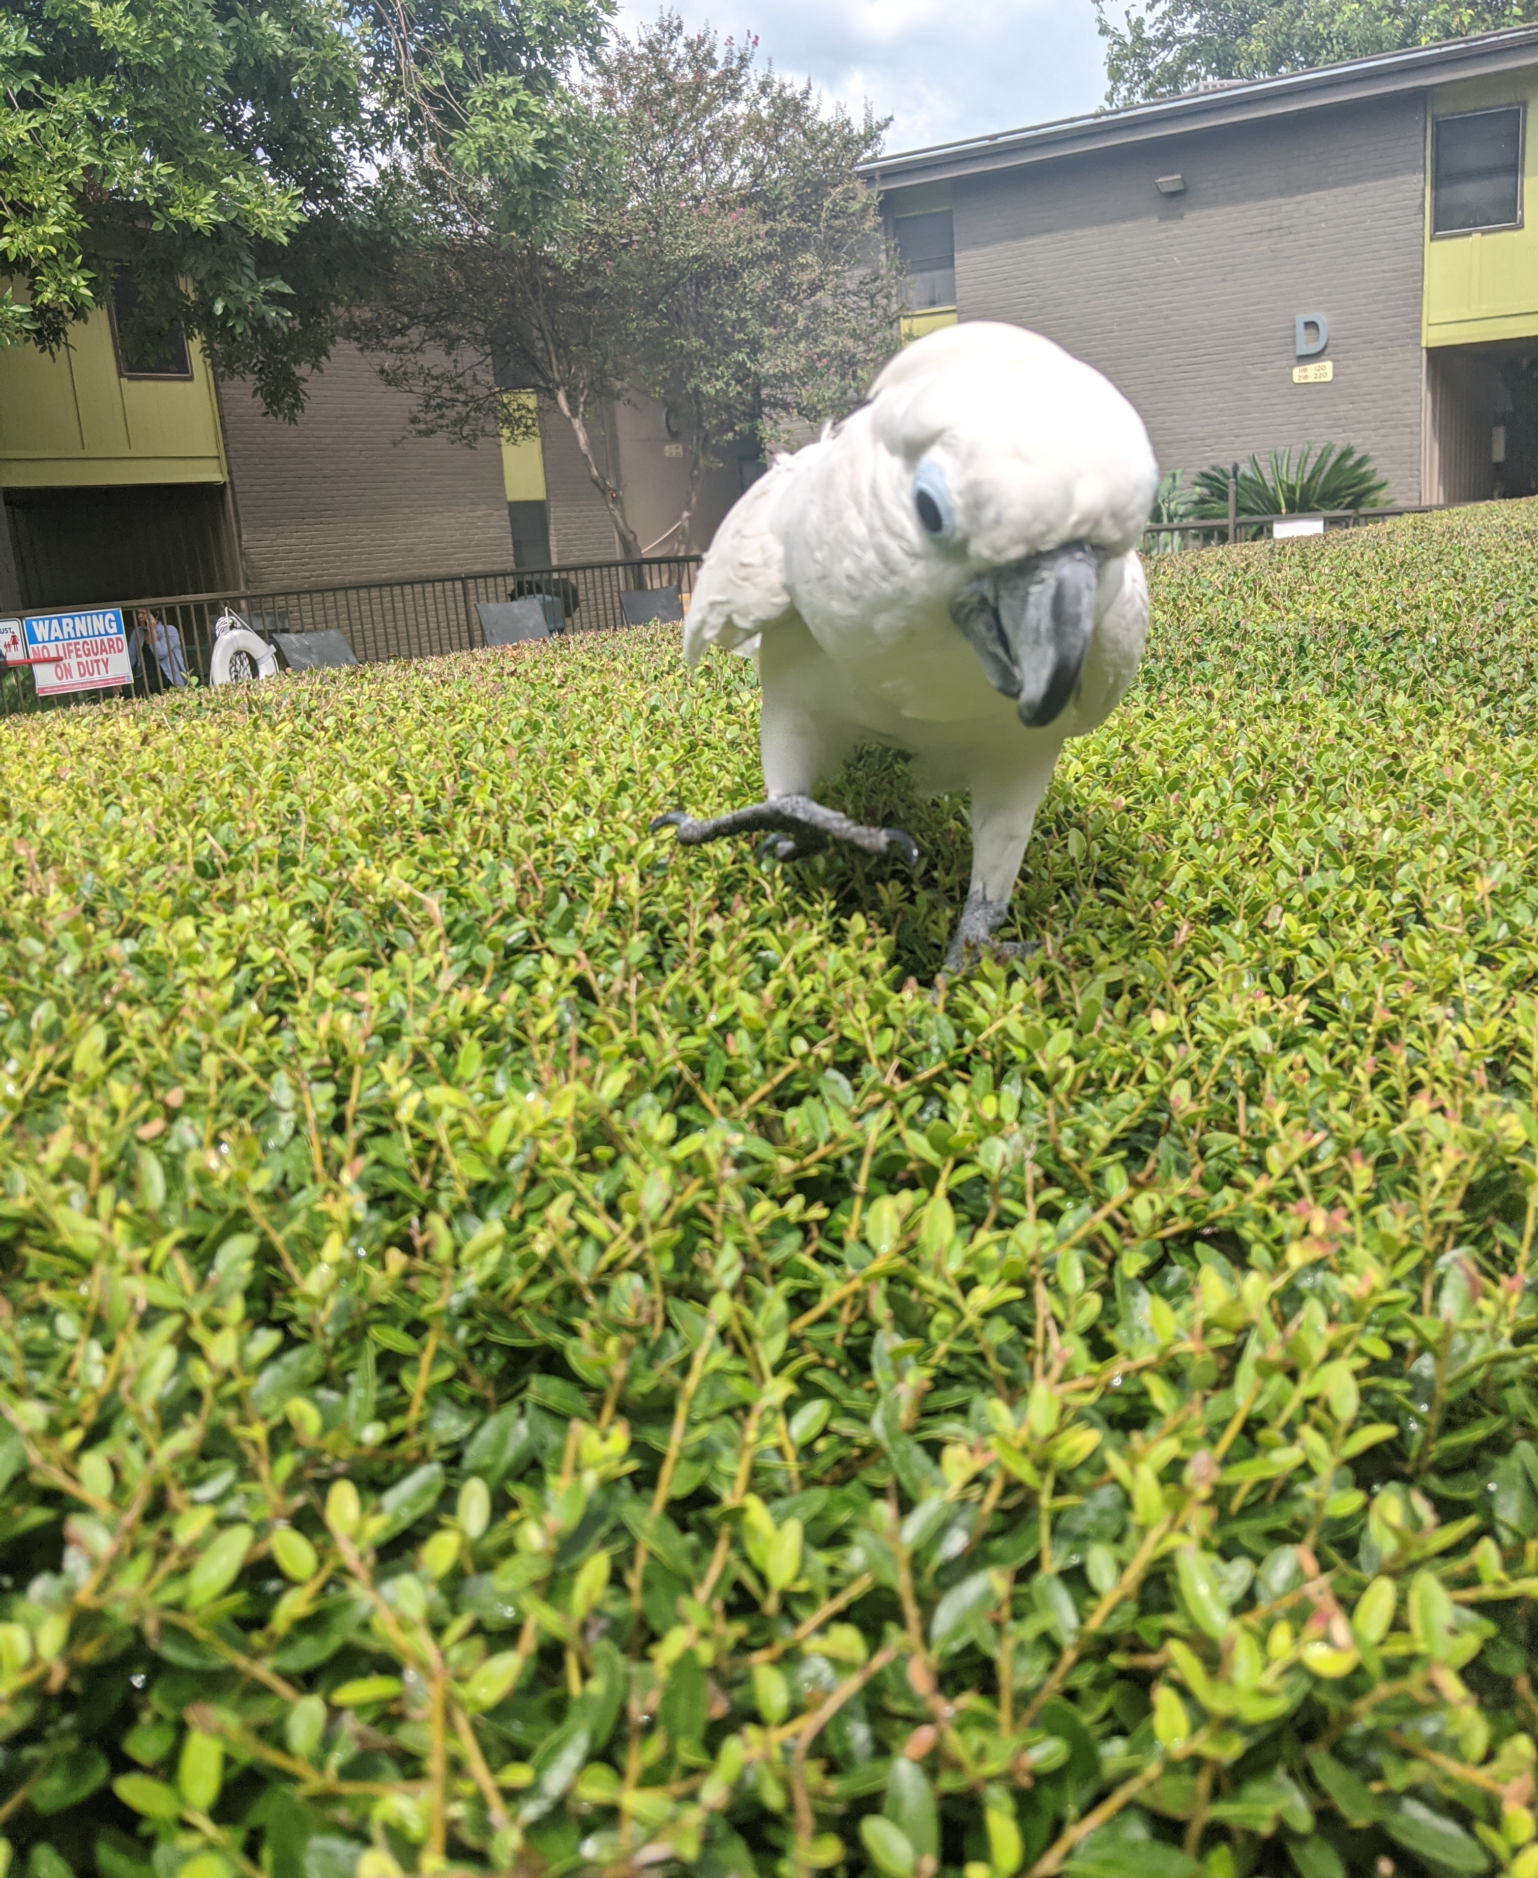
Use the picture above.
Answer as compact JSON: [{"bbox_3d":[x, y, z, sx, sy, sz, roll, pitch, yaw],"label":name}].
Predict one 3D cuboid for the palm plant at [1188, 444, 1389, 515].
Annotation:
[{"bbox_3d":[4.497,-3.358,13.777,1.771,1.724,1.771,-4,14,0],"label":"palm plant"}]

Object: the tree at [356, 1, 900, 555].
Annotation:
[{"bbox_3d":[-1.341,-5.776,16.358,5.487,6.617,5.048,-4,14,0],"label":"tree"}]

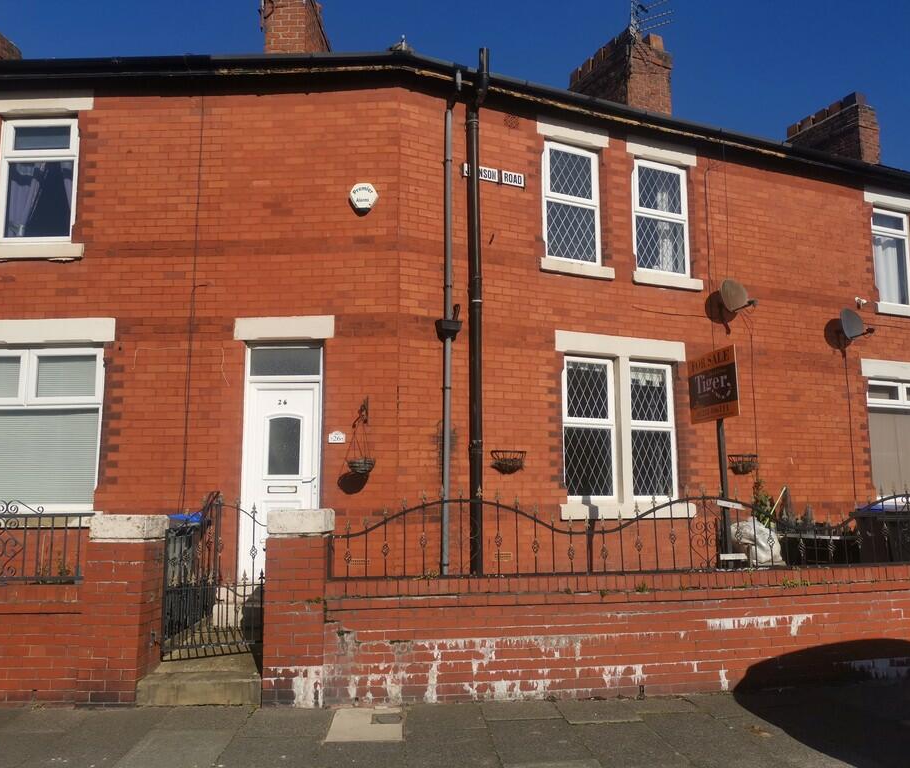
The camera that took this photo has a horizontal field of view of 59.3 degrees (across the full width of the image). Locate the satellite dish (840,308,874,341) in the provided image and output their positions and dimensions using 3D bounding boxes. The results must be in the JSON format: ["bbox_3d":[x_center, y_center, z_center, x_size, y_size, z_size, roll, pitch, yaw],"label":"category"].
[{"bbox_3d":[5.624,-0.836,11.215,0.430,0.430,0.400,4,-9,-27],"label":"satellite dish"}]

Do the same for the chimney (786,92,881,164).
[{"bbox_3d":[7.811,-4.843,16.602,0.570,1.540,1.860,3,-9,-24],"label":"chimney"}]

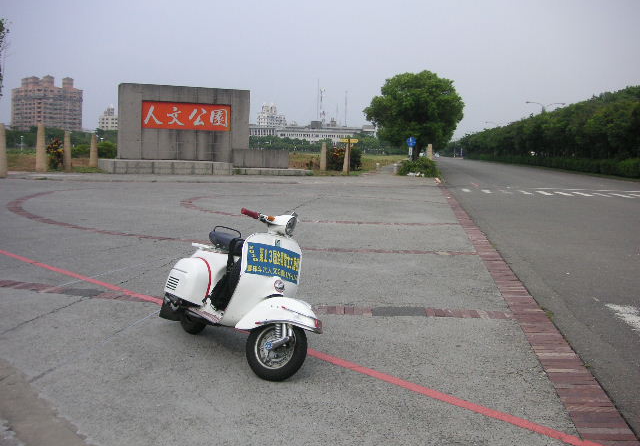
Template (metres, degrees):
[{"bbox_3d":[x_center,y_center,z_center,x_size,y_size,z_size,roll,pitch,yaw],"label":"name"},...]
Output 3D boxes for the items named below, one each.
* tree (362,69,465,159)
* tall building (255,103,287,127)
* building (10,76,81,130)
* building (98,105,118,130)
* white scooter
[{"bbox_3d":[7.197,-7.541,51.111,7.300,7.573,7.000,1,6,0],"label":"tree"},{"bbox_3d":[-47.342,-92.772,672.589,22.500,46.893,20.000,-2,7,-30],"label":"tall building"},{"bbox_3d":[-198.976,-79.965,497.387,40.000,50.817,36.000,-3,7,-35],"label":"building"},{"bbox_3d":[-191.874,-87.504,622.928,18.000,40.305,16.000,0,6,-9],"label":"building"},{"bbox_3d":[-0.524,0.373,4.644,0.700,1.060,1.740,7,2,-35],"label":"white scooter"}]

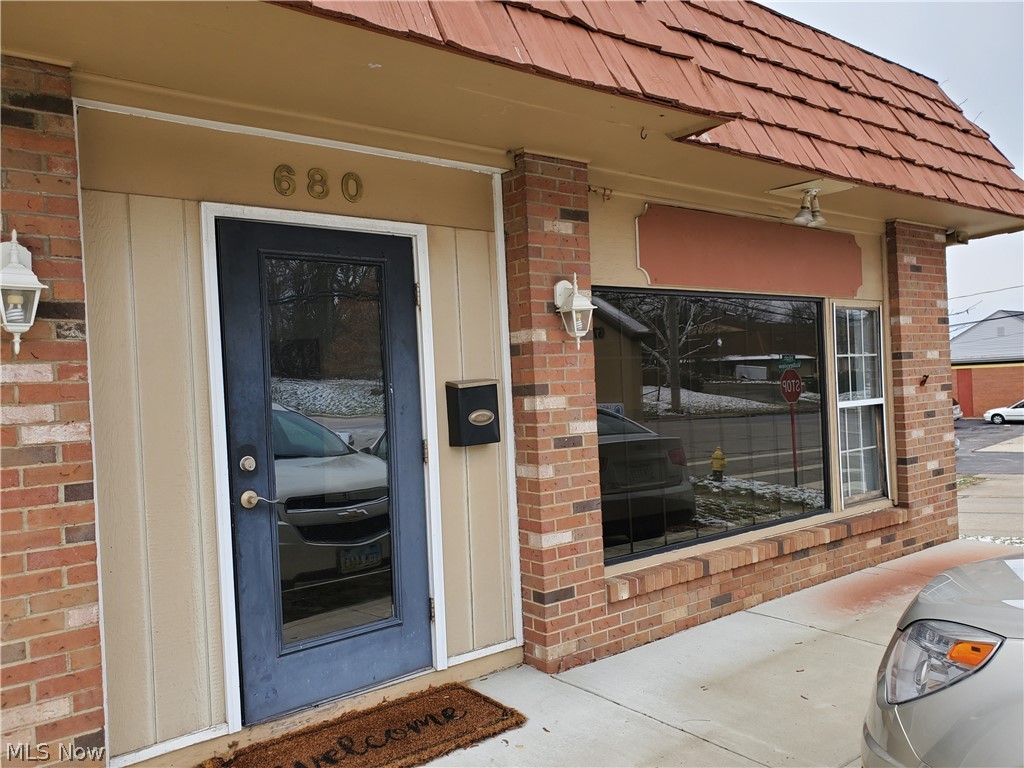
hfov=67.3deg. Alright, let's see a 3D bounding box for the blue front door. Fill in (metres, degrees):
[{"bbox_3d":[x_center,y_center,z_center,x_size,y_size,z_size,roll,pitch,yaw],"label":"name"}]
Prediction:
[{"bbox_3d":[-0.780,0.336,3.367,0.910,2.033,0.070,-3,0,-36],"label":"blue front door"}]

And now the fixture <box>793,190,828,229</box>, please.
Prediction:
[{"bbox_3d":[1.848,-1.090,4.772,0.180,0.230,0.170,-3,0,-36],"label":"fixture"}]

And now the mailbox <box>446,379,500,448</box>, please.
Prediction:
[{"bbox_3d":[-0.183,0.134,3.730,0.240,0.319,0.115,-3,0,-36],"label":"mailbox"}]

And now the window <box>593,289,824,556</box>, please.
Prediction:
[{"bbox_3d":[1.328,0.190,4.815,2.300,1.520,0.080,-3,0,-36],"label":"window"}]

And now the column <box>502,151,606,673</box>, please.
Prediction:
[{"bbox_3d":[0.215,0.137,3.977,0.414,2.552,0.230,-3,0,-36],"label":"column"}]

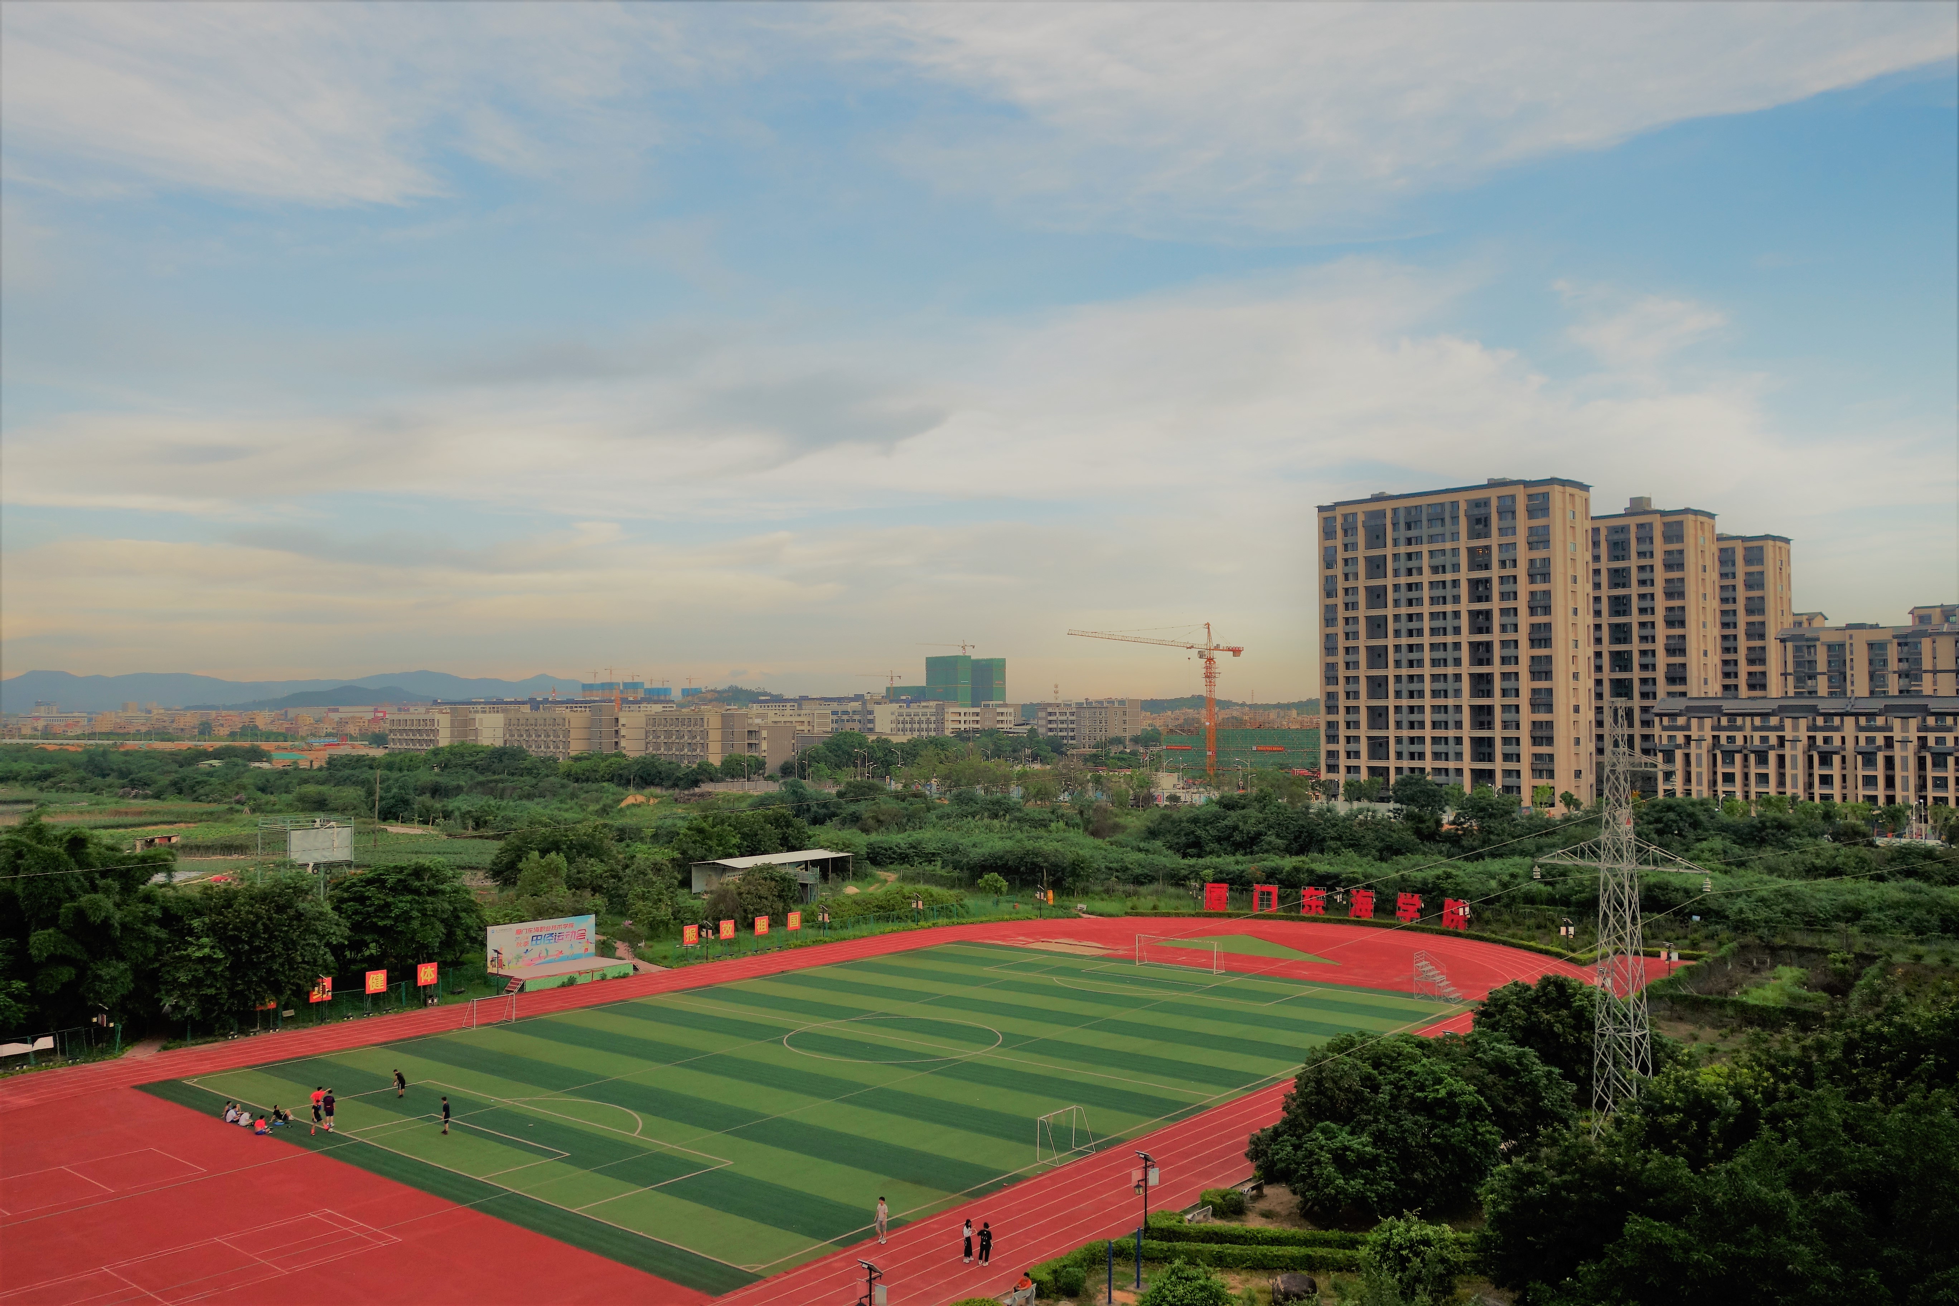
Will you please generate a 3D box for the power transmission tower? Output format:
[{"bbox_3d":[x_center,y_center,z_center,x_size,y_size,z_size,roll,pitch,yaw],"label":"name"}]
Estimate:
[{"bbox_3d":[27.332,12.616,64.984,2.200,21.200,7.300,2,-3,-37],"label":"power transmission tower"}]

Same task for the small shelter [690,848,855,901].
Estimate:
[{"bbox_3d":[-25.208,27.006,189.096,9.200,4.200,20.500,-2,-3,38],"label":"small shelter"}]

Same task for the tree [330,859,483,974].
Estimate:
[{"bbox_3d":[-42.416,20.706,113.228,11.500,10.000,10.500,1,-3,-22],"label":"tree"}]

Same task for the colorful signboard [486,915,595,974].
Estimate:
[{"bbox_3d":[-35.331,23.517,123.544,0.300,3.550,10.200,-2,-3,40],"label":"colorful signboard"}]

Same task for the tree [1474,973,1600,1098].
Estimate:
[{"bbox_3d":[29.149,20.263,79.164,7.400,7.200,7.200,-1,-3,20],"label":"tree"}]

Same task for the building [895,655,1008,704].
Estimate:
[{"bbox_3d":[-25.159,41.767,1331.803,45.000,79.000,98.000,2,-3,-37],"label":"building"}]

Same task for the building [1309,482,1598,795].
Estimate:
[{"bbox_3d":[93.145,0.166,303.366,16.000,61.500,50.600,2,-4,-42],"label":"building"}]

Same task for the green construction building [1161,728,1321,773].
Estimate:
[{"bbox_3d":[85.969,31.039,472.349,19.000,15.300,66.000,2,-3,-38],"label":"green construction building"}]

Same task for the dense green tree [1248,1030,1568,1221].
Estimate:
[{"bbox_3d":[18.310,19.690,65.664,12.900,7.200,11.000,-1,-3,16],"label":"dense green tree"}]

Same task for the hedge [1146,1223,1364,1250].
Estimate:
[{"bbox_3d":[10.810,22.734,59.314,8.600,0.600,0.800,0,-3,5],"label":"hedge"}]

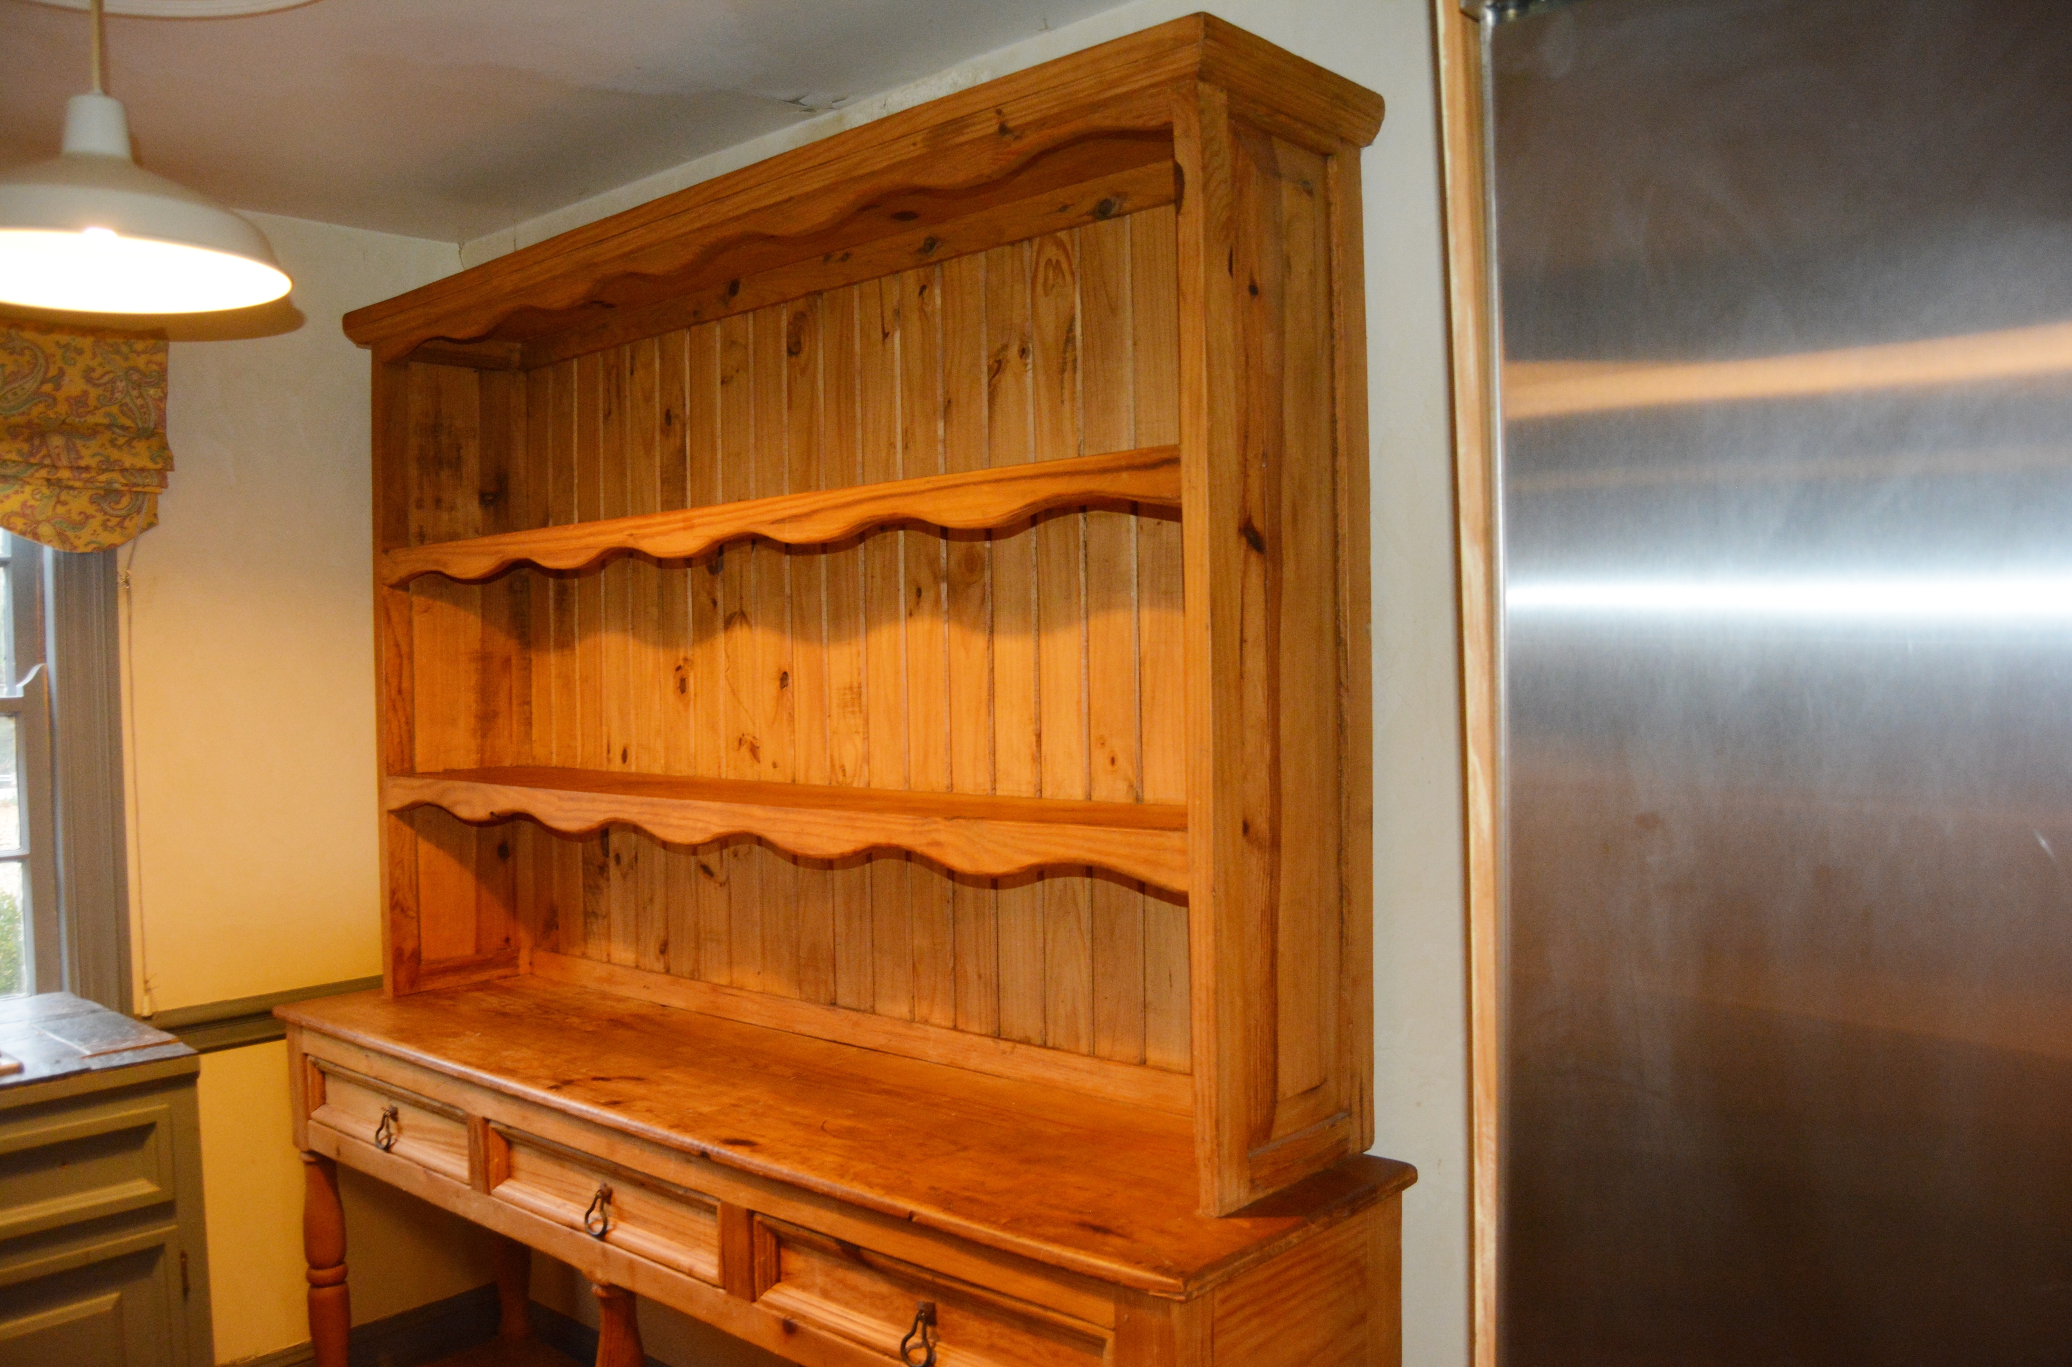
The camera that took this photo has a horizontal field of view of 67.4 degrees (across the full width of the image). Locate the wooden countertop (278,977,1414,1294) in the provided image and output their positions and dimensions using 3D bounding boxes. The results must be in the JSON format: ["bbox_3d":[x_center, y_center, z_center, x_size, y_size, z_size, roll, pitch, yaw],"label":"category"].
[{"bbox_3d":[-0.447,0.568,2.259,1.975,0.025,0.459,0,1,41],"label":"wooden countertop"}]

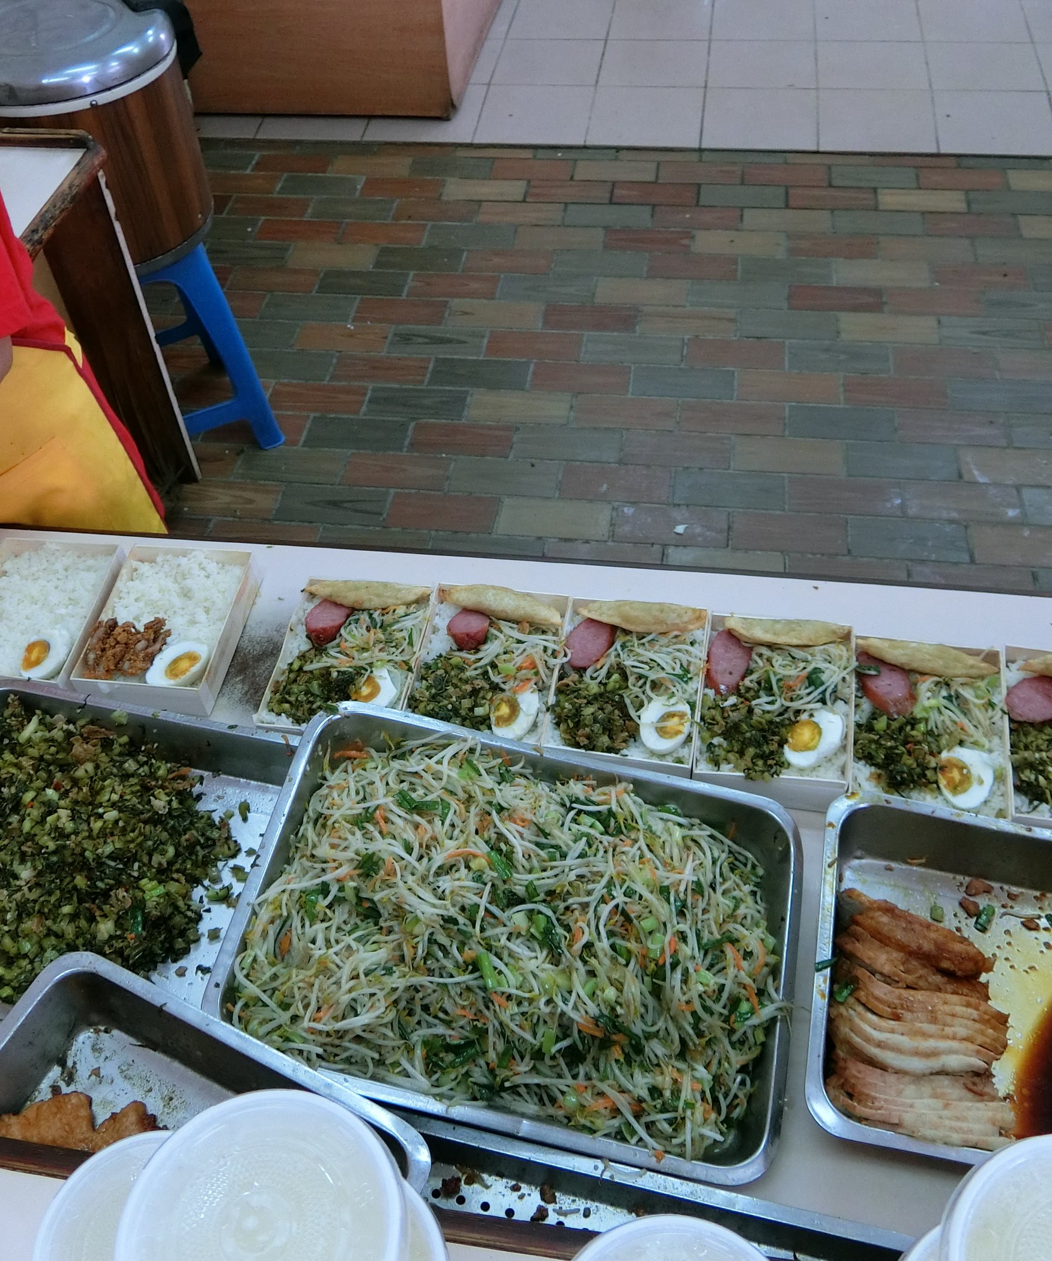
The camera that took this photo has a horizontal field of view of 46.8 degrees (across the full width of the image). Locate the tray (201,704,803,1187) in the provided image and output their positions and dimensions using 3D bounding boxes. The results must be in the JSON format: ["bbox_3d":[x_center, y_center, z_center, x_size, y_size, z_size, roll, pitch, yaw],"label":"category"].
[{"bbox_3d":[-0.003,0.232,0.923,0.410,0.056,0.309,13,49,1],"label":"tray"}]

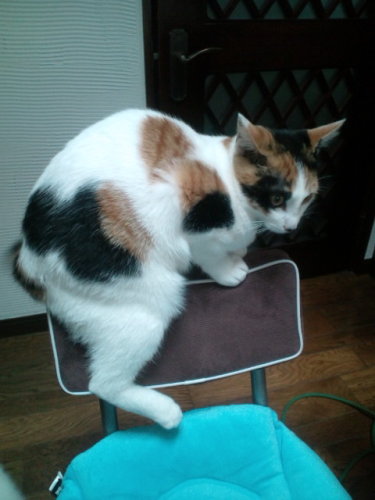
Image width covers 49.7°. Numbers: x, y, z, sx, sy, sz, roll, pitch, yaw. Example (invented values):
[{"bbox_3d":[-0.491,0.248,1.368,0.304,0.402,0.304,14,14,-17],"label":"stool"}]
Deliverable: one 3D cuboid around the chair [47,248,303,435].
[{"bbox_3d":[0.031,0.440,0.599,0.400,0.720,0.460,-6,31,-11],"label":"chair"}]

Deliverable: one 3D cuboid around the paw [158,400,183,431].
[{"bbox_3d":[-0.023,0.227,0.555,0.038,0.028,0.032,18,34,9],"label":"paw"}]

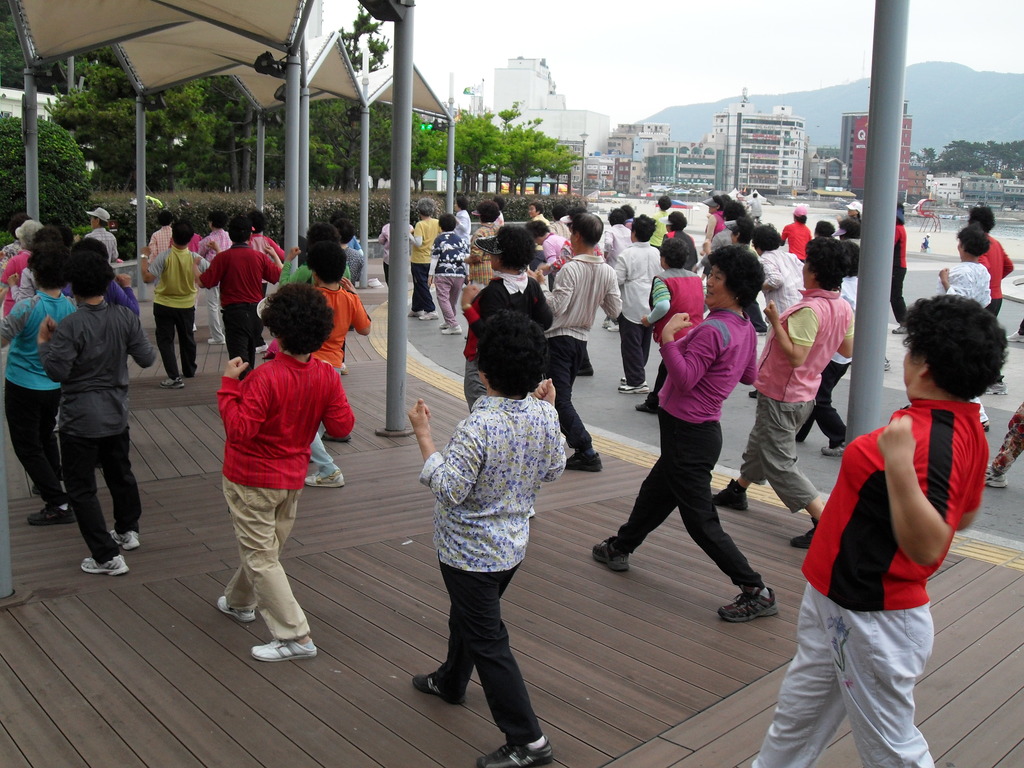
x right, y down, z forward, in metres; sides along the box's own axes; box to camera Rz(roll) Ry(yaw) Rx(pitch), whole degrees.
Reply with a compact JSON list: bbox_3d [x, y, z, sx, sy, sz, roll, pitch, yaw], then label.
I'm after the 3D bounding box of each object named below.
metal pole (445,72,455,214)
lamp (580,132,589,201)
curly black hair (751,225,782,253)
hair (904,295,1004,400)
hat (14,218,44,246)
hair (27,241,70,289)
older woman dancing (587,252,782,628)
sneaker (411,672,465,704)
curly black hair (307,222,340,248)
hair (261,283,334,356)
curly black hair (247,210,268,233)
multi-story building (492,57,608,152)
[{"bbox_3d":[-1.340,-4.472,25.061,0.160,4.130,0.160,1,10,0],"label":"metal pole"},{"bbox_3d":[3.858,-11.210,64.013,0.500,4.690,0.500,1,10,0],"label":"lamp"},{"bbox_3d":[2.050,-1.172,9.532,0.250,0.235,0.250,-8,14,-44],"label":"curly black hair"},{"bbox_3d":[1.169,-0.099,3.120,0.240,0.270,0.255,-5,12,-32],"label":"hair"},{"bbox_3d":[-4.055,-1.265,9.944,0.260,0.230,0.250,8,12,34],"label":"hat"},{"bbox_3d":[-2.443,-0.626,6.250,0.235,0.275,0.245,-2,10,-20],"label":"hair"},{"bbox_3d":[0.785,0.174,5.436,1.000,1.580,0.620,7,11,30],"label":"older woman dancing"},{"bbox_3d":[-0.276,1.119,4.360,0.255,0.100,0.095,9,13,38],"label":"sneaker"},{"bbox_3d":[-1.466,-1.131,9.200,0.260,0.280,0.260,-2,10,-20],"label":"curly black hair"},{"bbox_3d":[-0.836,-0.250,4.620,0.265,0.280,0.265,-3,11,-28],"label":"hair"},{"bbox_3d":[-2.726,-1.732,12.648,0.215,0.260,0.230,-1,10,-11],"label":"curly black hair"},{"bbox_3d":[13.014,-89.749,400.000,34.000,40.000,36.000,3,10,14],"label":"multi-story building"}]

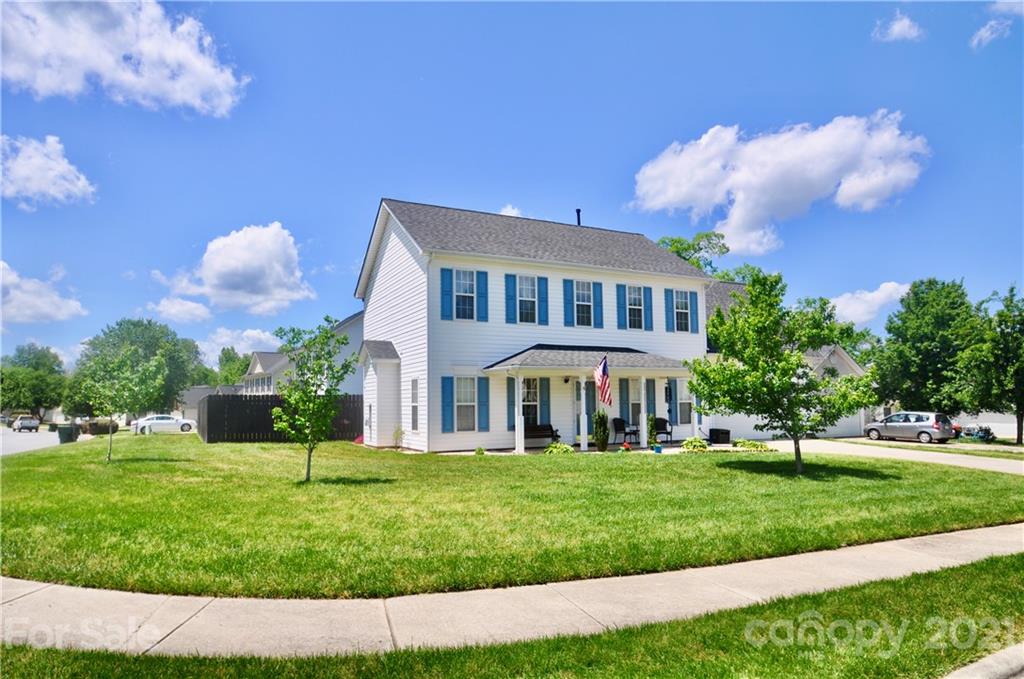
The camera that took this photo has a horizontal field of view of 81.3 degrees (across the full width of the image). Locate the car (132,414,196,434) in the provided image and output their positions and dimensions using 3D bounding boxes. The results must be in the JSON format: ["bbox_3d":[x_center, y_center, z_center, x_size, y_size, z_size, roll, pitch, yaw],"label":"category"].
[{"bbox_3d":[-29.054,7.094,50.000,4.750,1.460,1.820,2,-6,-26],"label":"car"}]

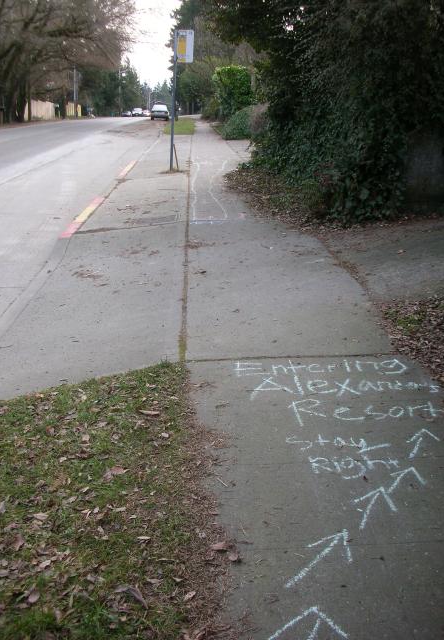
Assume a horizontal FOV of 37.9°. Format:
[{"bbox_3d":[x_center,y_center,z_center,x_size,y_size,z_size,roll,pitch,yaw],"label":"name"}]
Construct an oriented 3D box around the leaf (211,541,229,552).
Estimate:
[{"bbox_3d":[-0.009,0.819,2.340,0.063,0.020,0.045,-1,18,-8],"label":"leaf"}]

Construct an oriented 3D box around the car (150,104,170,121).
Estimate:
[{"bbox_3d":[-6.159,-20.769,64.800,1.710,1.450,4.500,1,18,-3],"label":"car"}]

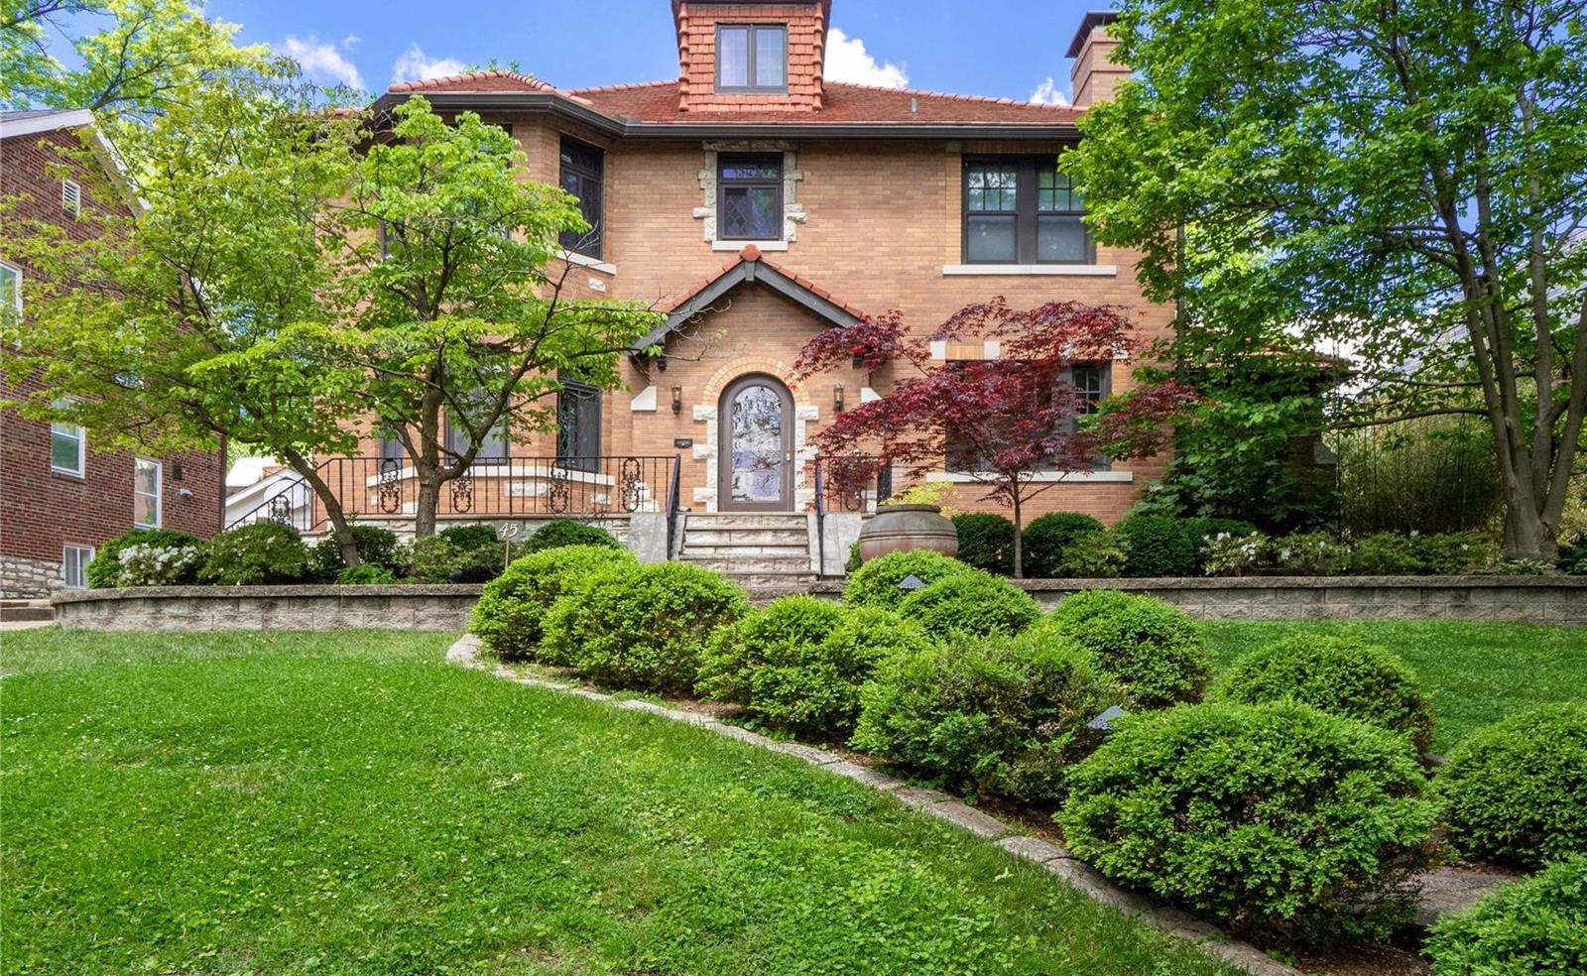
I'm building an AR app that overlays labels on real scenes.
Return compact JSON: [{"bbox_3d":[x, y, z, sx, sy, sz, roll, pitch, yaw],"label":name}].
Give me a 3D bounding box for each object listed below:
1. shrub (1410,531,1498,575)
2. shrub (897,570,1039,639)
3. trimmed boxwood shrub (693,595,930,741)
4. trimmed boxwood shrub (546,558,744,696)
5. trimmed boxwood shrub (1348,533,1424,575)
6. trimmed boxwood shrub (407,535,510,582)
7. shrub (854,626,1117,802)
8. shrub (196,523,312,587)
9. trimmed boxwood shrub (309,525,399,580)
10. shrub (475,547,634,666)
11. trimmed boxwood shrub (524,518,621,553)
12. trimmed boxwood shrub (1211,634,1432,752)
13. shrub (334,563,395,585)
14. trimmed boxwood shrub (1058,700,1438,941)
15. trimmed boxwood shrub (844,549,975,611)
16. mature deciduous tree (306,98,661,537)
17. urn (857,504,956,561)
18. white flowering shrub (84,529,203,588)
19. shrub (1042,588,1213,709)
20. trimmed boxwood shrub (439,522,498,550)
[{"bbox_3d":[6.589,0.670,11.426,0.827,0.492,0.739,0,-4,0],"label":"shrub"},{"bbox_3d":[1.308,0.953,8.600,1.100,0.660,1.050,0,-1,0],"label":"shrub"},{"bbox_3d":[0.121,1.093,7.191,1.428,0.808,1.280,0,-4,0],"label":"trimmed boxwood shrub"},{"bbox_3d":[-1.070,0.968,8.274,1.478,0.882,1.330,0,-4,0],"label":"trimmed boxwood shrub"},{"bbox_3d":[5.909,0.675,11.426,0.729,0.463,0.690,0,-4,0],"label":"trimmed boxwood shrub"},{"bbox_3d":[-3.308,0.709,11.300,1.000,0.489,0.800,0,-1,0],"label":"trimmed boxwood shrub"},{"bbox_3d":[0.998,1.135,6.008,1.379,0.822,1.280,0,-4,0],"label":"shrub"},{"bbox_3d":[-5.278,0.648,11.200,1.070,0.618,0.900,0,-1,0],"label":"shrub"},{"bbox_3d":[-4.603,0.707,12.000,0.970,0.610,0.850,0,-1,0],"label":"trimmed boxwood shrub"},{"bbox_3d":[-1.968,0.915,9.400,1.320,0.874,1.200,0,-1,0],"label":"shrub"},{"bbox_3d":[-2.372,0.687,12.214,1.034,0.714,0.985,0,-4,0],"label":"trimmed boxwood shrub"},{"bbox_3d":[2.986,1.155,6.501,1.202,0.645,1.182,0,-4,0],"label":"trimmed boxwood shrub"},{"bbox_3d":[-4.100,0.823,10.950,0.580,0.225,0.500,0,-1,0],"label":"shrub"},{"bbox_3d":[1.734,1.231,4.433,1.379,0.808,1.280,0,-4,0],"label":"trimmed boxwood shrub"},{"bbox_3d":[0.961,0.879,9.400,1.100,0.722,1.050,0,-1,0],"label":"trimmed boxwood shrub"},{"bbox_3d":[-3.170,-1.512,11.722,3.595,4.935,3.349,0,-4,0],"label":"mature deciduous tree"},{"bbox_3d":[1.151,0.553,11.500,0.990,0.759,0.990,0,-1,0],"label":"urn"},{"bbox_3d":[-6.639,0.719,11.722,1.152,0.591,0.936,0,-4,0],"label":"white flowering shrub"},{"bbox_3d":[2.134,0.996,7.400,1.120,0.664,1.080,0,-1,0],"label":"shrub"},{"bbox_3d":[-3.525,0.692,12.411,0.739,0.625,0.739,0,-4,0],"label":"trimmed boxwood shrub"}]

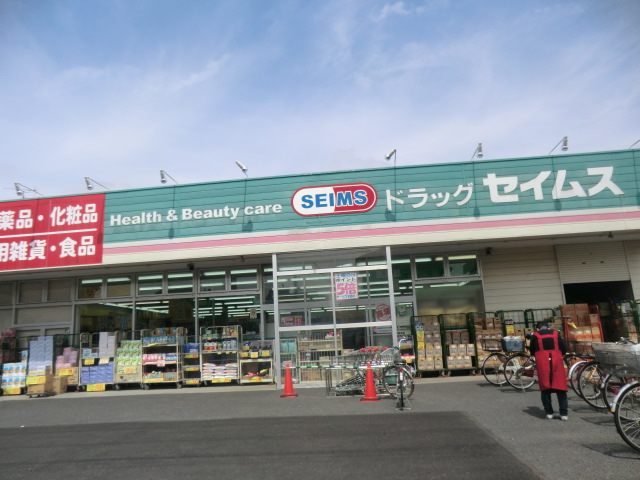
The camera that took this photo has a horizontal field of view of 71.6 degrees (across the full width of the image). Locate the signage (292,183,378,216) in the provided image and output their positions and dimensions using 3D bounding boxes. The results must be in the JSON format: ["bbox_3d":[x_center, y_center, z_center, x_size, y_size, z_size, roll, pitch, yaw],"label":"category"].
[{"bbox_3d":[0.391,-1.084,11.883,2.330,0.810,0.100,-4,-11,5],"label":"signage"}]

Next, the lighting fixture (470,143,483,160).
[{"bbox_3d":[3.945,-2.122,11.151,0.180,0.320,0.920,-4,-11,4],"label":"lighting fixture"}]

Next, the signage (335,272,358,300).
[{"bbox_3d":[0.707,1.188,11.481,0.570,0.690,0.020,-4,-11,5],"label":"signage"}]

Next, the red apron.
[{"bbox_3d":[3.532,1.846,6.795,0.460,0.880,0.340,-6,-11,17],"label":"red apron"}]

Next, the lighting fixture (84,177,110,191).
[{"bbox_3d":[-6.004,-1.388,12.036,0.220,0.370,1.100,-4,-11,5],"label":"lighting fixture"}]

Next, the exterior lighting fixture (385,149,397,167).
[{"bbox_3d":[1.806,-1.982,11.379,0.340,0.300,1.100,-4,-11,5],"label":"exterior lighting fixture"}]

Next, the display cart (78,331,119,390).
[{"bbox_3d":[-6.387,3.588,13.177,1.107,1.613,0.700,-4,-11,4],"label":"display cart"}]

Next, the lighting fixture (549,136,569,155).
[{"bbox_3d":[5.904,-2.256,10.999,0.180,0.320,0.920,-4,-11,4],"label":"lighting fixture"}]

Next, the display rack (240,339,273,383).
[{"bbox_3d":[-1.795,3.493,12.924,0.920,1.260,0.580,-4,-11,5],"label":"display rack"}]

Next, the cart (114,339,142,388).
[{"bbox_3d":[-5.364,3.464,12.834,0.786,1.622,0.700,-4,-11,4],"label":"cart"}]

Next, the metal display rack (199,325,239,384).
[{"bbox_3d":[-2.847,3.360,13.011,1.090,1.660,0.700,-4,-11,5],"label":"metal display rack"}]

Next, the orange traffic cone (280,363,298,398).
[{"bbox_3d":[-0.707,3.146,9.979,0.375,0.706,0.375,-4,-11,4],"label":"orange traffic cone"}]

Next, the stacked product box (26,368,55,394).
[{"bbox_3d":[-7.787,3.936,12.429,0.490,0.630,0.400,-4,-11,5],"label":"stacked product box"}]

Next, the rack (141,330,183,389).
[{"bbox_3d":[-4.398,3.371,12.635,1.095,1.629,0.700,-4,-11,4],"label":"rack"}]

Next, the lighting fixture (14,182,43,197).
[{"bbox_3d":[-7.862,-1.310,12.065,0.180,0.320,0.920,-4,-11,4],"label":"lighting fixture"}]

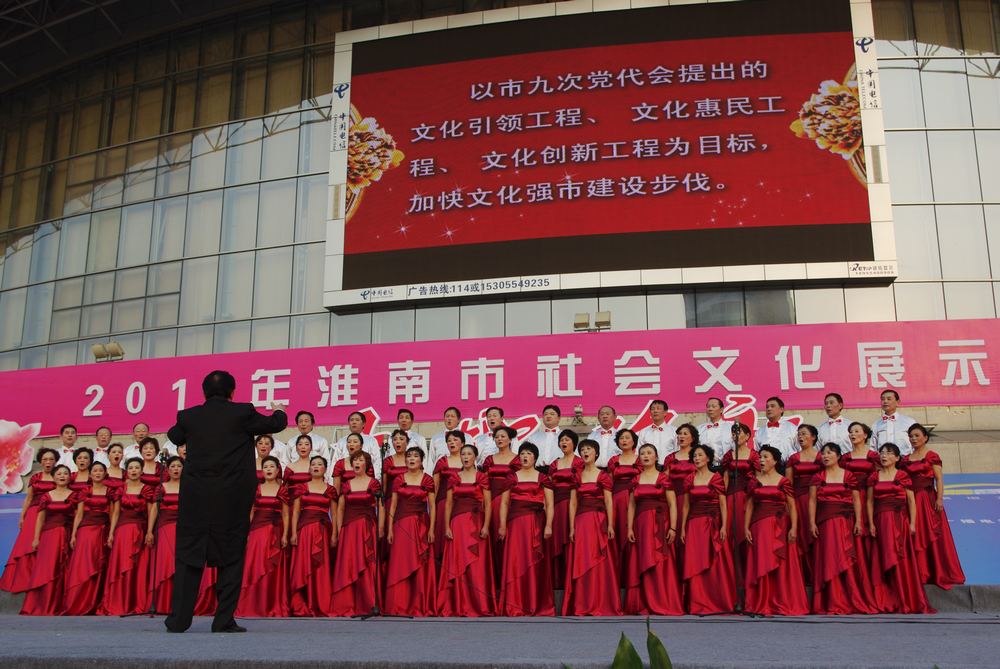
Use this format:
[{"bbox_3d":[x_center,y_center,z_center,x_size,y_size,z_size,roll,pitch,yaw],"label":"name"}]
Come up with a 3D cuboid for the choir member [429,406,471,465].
[{"bbox_3d":[-0.549,1.690,12.239,0.500,1.749,0.310,-2,-13,7],"label":"choir member"}]

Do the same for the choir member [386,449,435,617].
[{"bbox_3d":[-0.882,1.950,10.809,0.520,1.650,0.450,-1,-13,2],"label":"choir member"}]

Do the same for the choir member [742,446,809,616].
[{"bbox_3d":[2.682,1.894,10.587,0.520,1.605,0.400,-4,-13,16],"label":"choir member"}]

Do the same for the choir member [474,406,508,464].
[{"bbox_3d":[-0.067,1.682,12.203,0.500,1.739,0.310,-2,-13,8],"label":"choir member"}]

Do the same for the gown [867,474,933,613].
[{"bbox_3d":[3.808,1.968,10.346,0.540,1.336,0.450,-6,-14,22],"label":"gown"}]

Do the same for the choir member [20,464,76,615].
[{"bbox_3d":[-4.920,2.257,12.006,0.550,1.623,0.460,2,-13,-12],"label":"choir member"}]

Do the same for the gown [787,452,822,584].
[{"bbox_3d":[3.111,1.834,10.846,0.550,1.349,0.450,-4,-14,17],"label":"gown"}]

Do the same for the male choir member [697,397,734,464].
[{"bbox_3d":[2.381,1.521,11.654,0.490,1.720,0.320,-4,-14,18],"label":"male choir member"}]

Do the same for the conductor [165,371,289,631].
[{"bbox_3d":[-1.885,1.128,7.398,0.820,1.732,0.560,0,-13,-3],"label":"conductor"}]

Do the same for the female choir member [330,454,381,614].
[{"bbox_3d":[-1.403,1.971,10.825,0.530,1.619,0.430,1,-13,-3],"label":"female choir member"}]

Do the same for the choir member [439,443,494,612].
[{"bbox_3d":[-0.315,1.875,10.519,0.540,1.651,0.430,-2,-13,6],"label":"choir member"}]

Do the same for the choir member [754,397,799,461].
[{"bbox_3d":[3.025,1.521,11.653,0.500,1.720,0.320,-5,-14,19],"label":"choir member"}]

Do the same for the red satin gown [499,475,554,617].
[{"bbox_3d":[0.266,2.034,10.491,0.550,1.335,0.460,-2,-13,8],"label":"red satin gown"}]

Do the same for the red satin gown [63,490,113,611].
[{"bbox_3d":[-4.326,2.259,11.400,0.490,1.315,0.430,5,-14,-20],"label":"red satin gown"}]

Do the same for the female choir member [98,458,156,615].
[{"bbox_3d":[-3.893,2.115,11.388,0.520,1.636,0.400,1,-13,-8],"label":"female choir member"}]

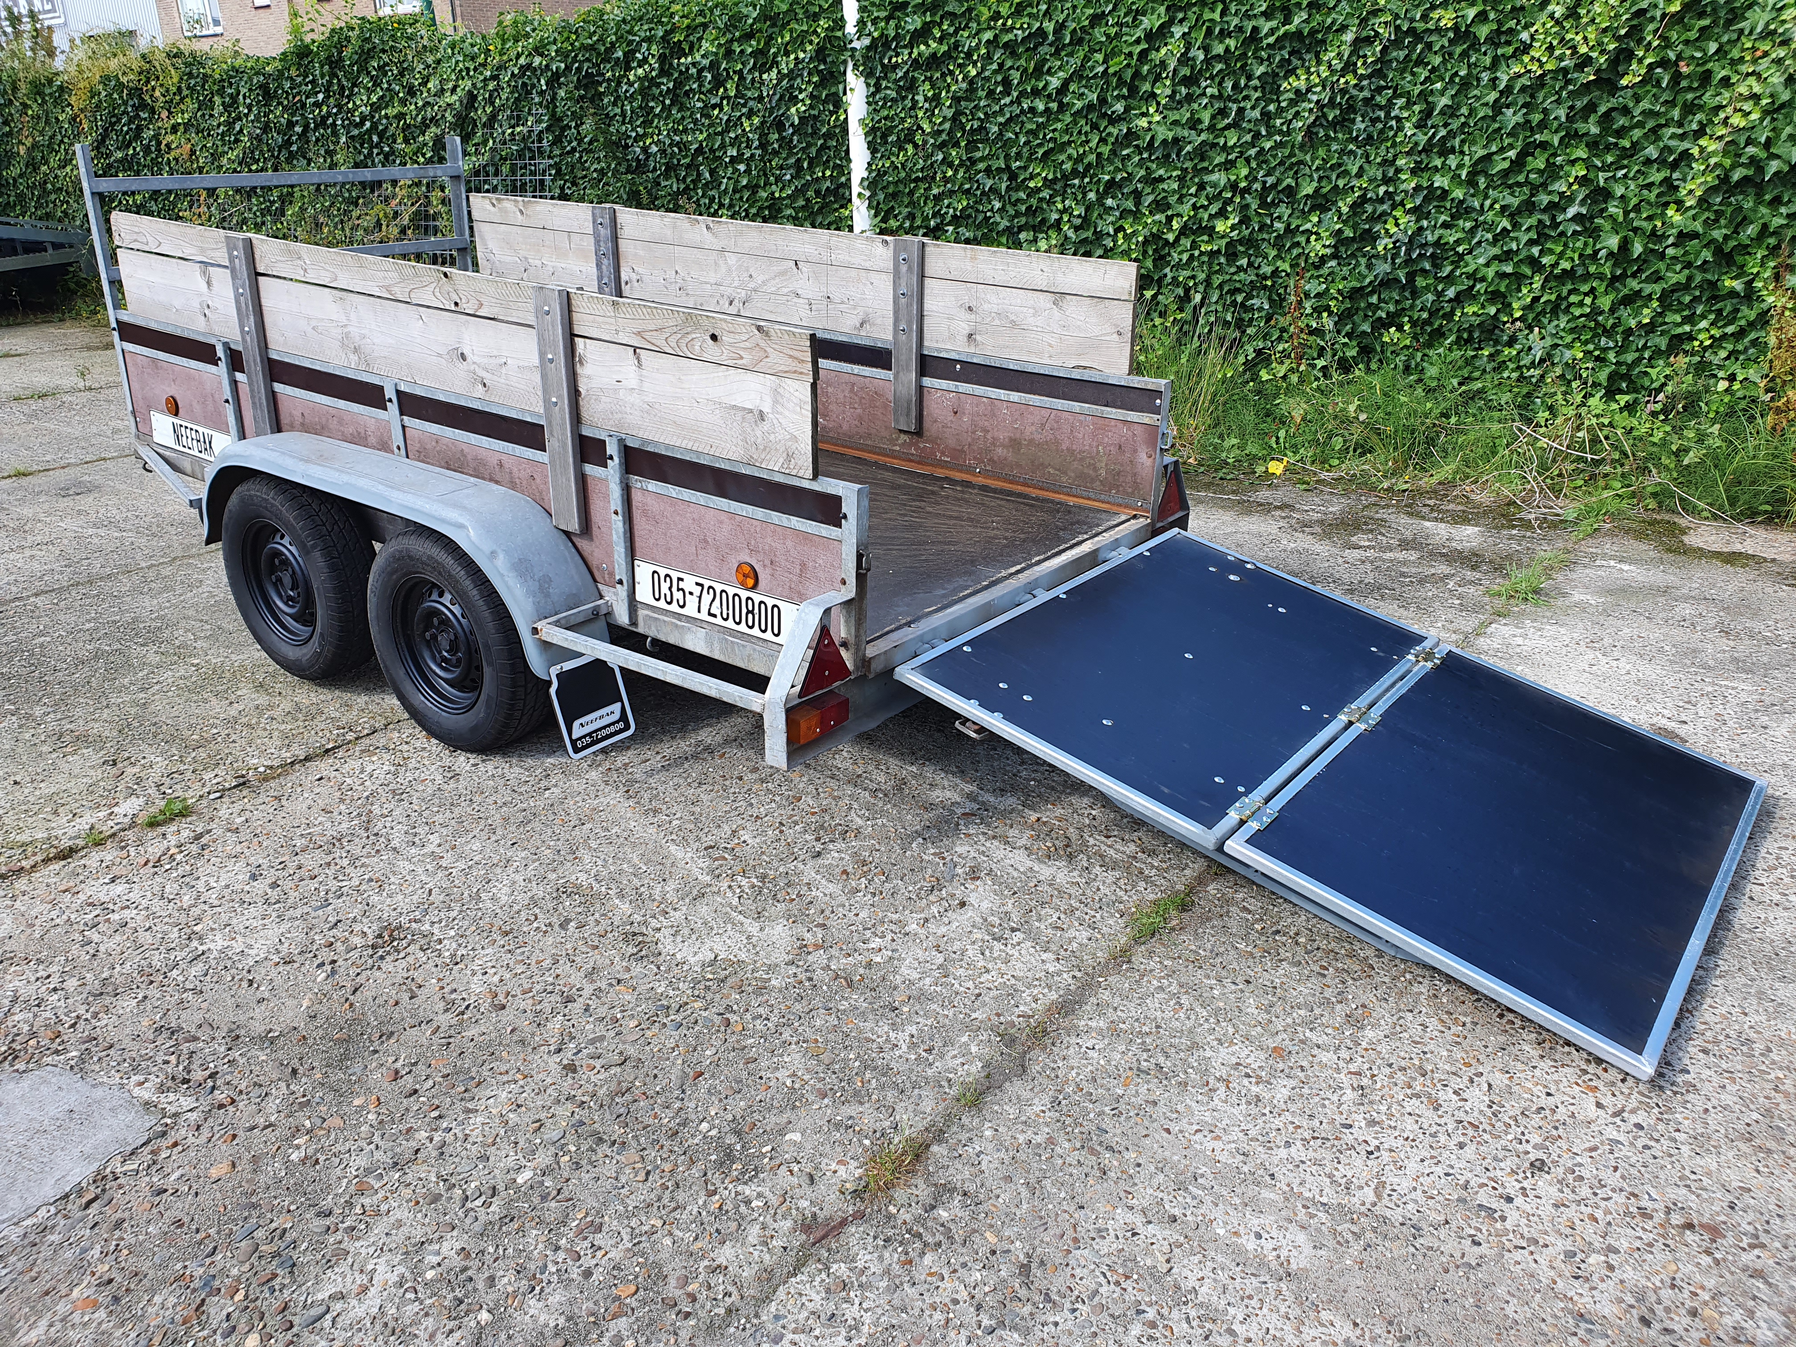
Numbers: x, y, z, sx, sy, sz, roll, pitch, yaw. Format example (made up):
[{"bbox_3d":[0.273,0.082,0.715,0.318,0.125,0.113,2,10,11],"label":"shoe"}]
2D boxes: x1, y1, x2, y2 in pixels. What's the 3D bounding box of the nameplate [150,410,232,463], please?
[{"bbox_3d":[-2.237,-0.750,4.292,0.515,0.108,0.008,18,29,33],"label":"nameplate"}]

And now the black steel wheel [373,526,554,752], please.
[{"bbox_3d":[-1.113,-0.095,3.433,0.573,0.573,0.168,18,29,33],"label":"black steel wheel"}]

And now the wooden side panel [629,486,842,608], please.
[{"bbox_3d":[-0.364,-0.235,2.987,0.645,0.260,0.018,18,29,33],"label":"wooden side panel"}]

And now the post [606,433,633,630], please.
[{"bbox_3d":[-0.645,-0.329,3.150,0.038,0.456,0.023,18,29,33],"label":"post"}]

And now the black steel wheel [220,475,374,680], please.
[{"bbox_3d":[-1.685,-0.281,3.824,0.573,0.573,0.168,18,29,33],"label":"black steel wheel"}]

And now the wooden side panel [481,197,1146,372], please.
[{"bbox_3d":[-0.495,-1.333,4.461,2.865,0.293,0.030,18,29,33],"label":"wooden side panel"}]

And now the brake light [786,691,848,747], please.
[{"bbox_3d":[-0.163,0.091,2.751,0.046,0.056,0.156,18,29,33],"label":"brake light"}]

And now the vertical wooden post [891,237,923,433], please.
[{"bbox_3d":[0.028,-1.025,4.112,0.084,0.568,0.030,18,29,33],"label":"vertical wooden post"}]

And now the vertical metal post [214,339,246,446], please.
[{"bbox_3d":[-1.998,-0.778,4.070,0.038,0.440,0.023,18,29,33],"label":"vertical metal post"}]

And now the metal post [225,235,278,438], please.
[{"bbox_3d":[-1.833,-0.946,3.834,0.086,0.568,0.030,18,29,33],"label":"metal post"}]

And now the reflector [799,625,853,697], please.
[{"bbox_3d":[-0.145,-0.032,2.746,0.014,0.132,0.166,18,29,33],"label":"reflector"}]

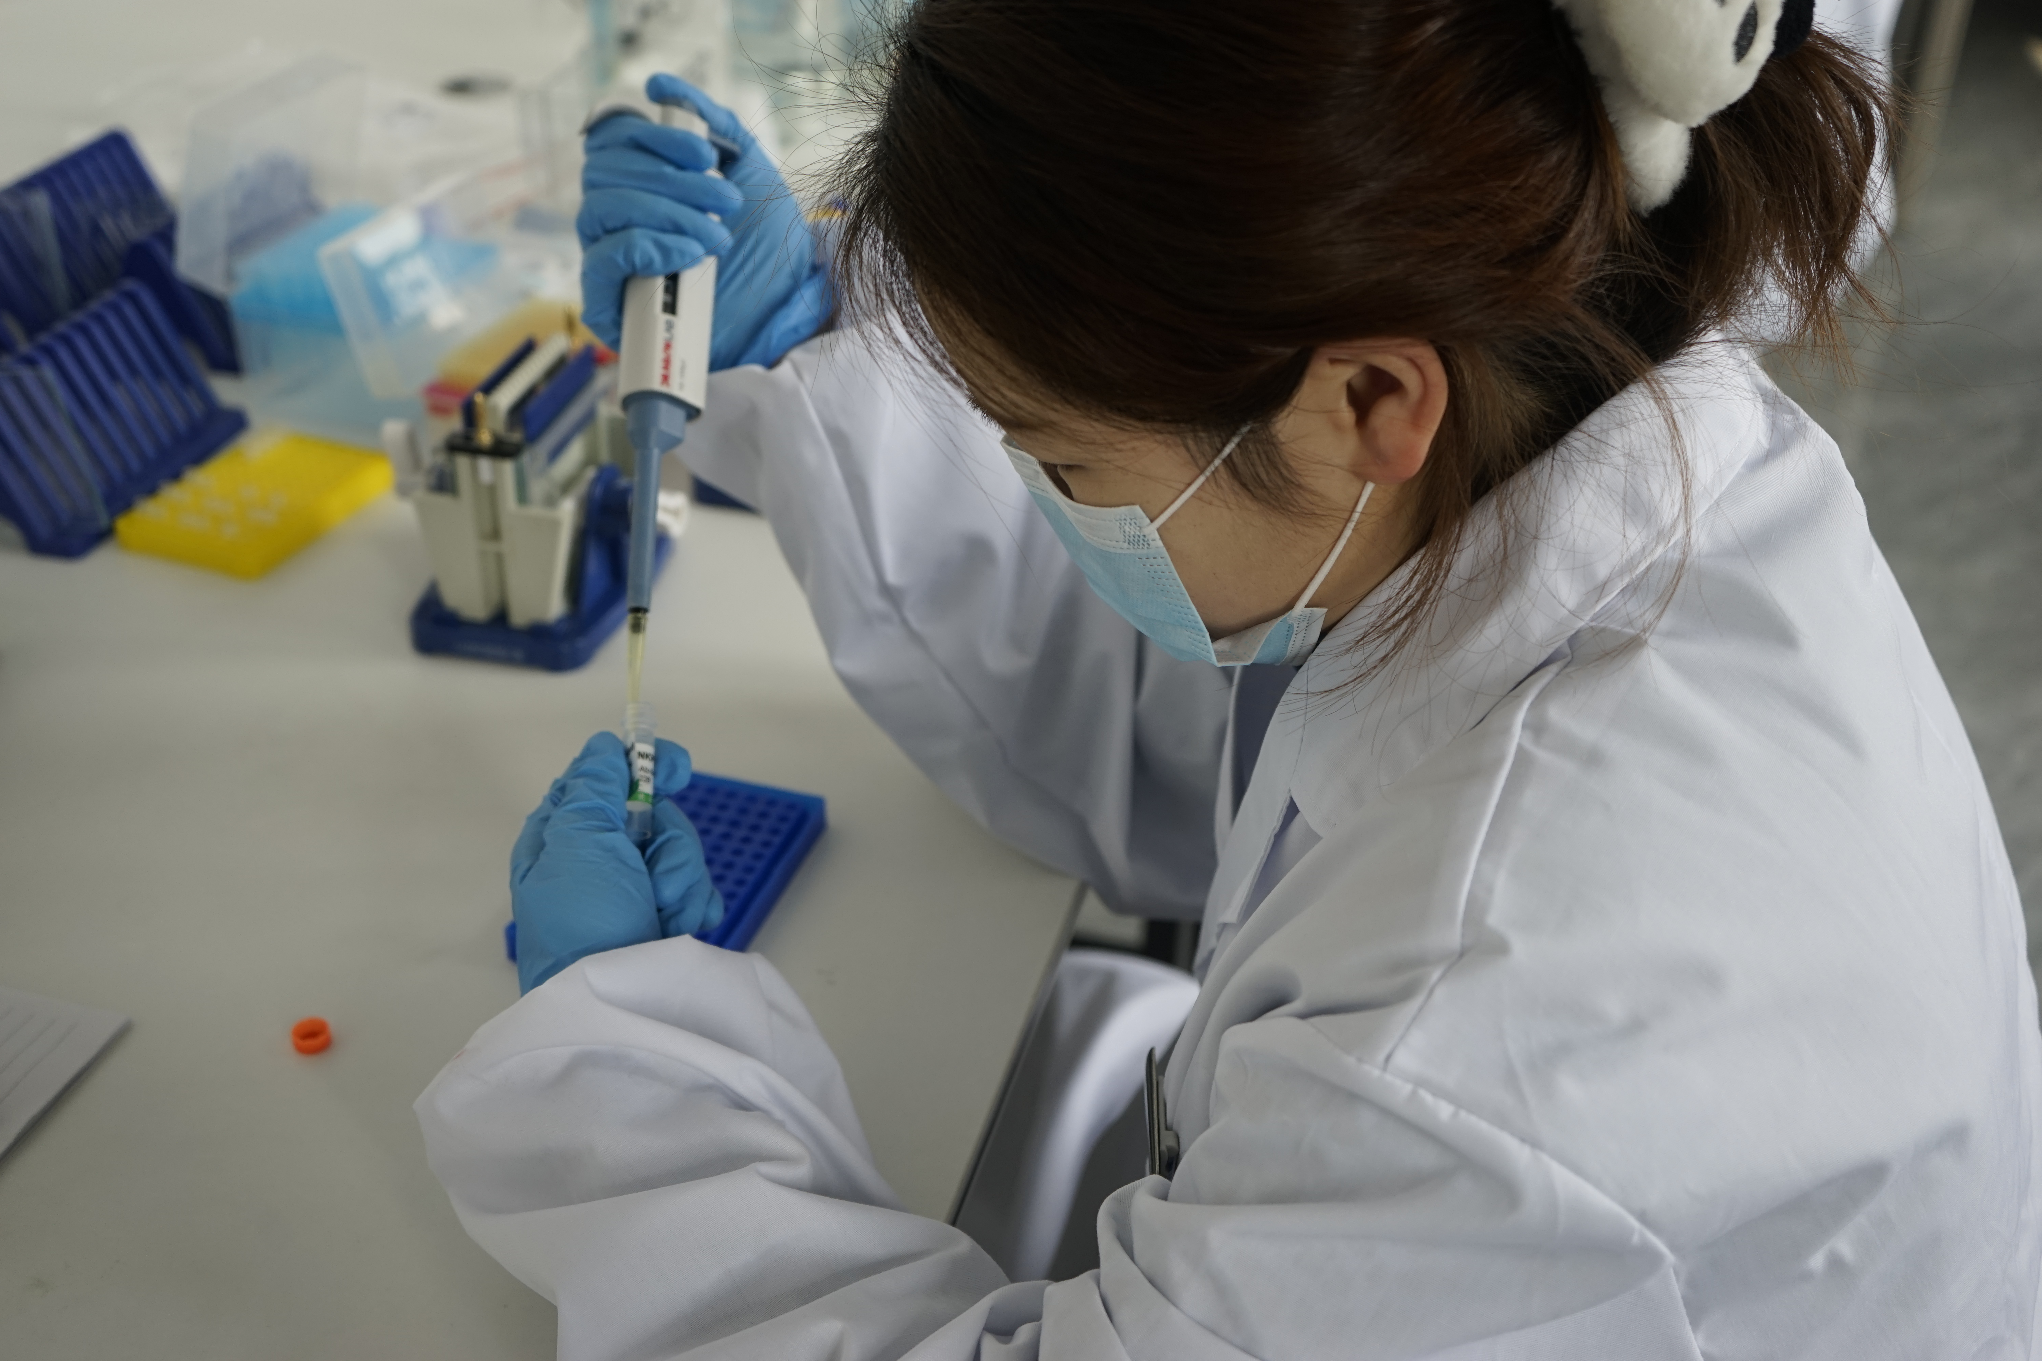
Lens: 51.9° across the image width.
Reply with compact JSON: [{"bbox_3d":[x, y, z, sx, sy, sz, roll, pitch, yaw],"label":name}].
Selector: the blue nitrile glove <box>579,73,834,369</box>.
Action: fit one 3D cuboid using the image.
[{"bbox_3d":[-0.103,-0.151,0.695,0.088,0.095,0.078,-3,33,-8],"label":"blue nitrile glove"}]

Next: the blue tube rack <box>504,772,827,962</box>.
[{"bbox_3d":[-0.140,0.079,0.848,0.085,0.017,0.122,10,33,13],"label":"blue tube rack"}]

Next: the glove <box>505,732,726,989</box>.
[{"bbox_3d":[-0.147,0.070,0.765,0.082,0.108,0.080,5,13,-10],"label":"glove"}]

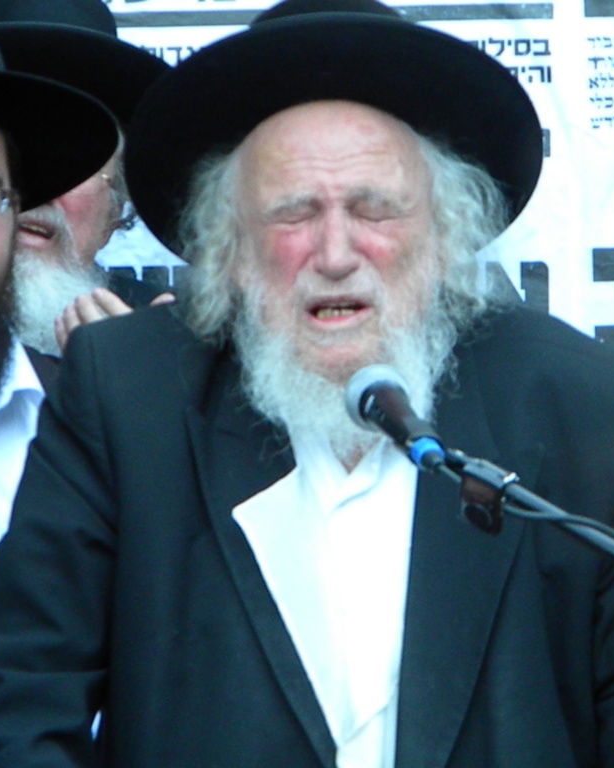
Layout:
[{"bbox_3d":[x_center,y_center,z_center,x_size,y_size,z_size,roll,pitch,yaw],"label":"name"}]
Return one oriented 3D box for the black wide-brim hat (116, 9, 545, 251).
[{"bbox_3d":[0.018,-0.226,3.620,0.345,0.130,0.375,-2,-35,-1],"label":"black wide-brim hat"}]

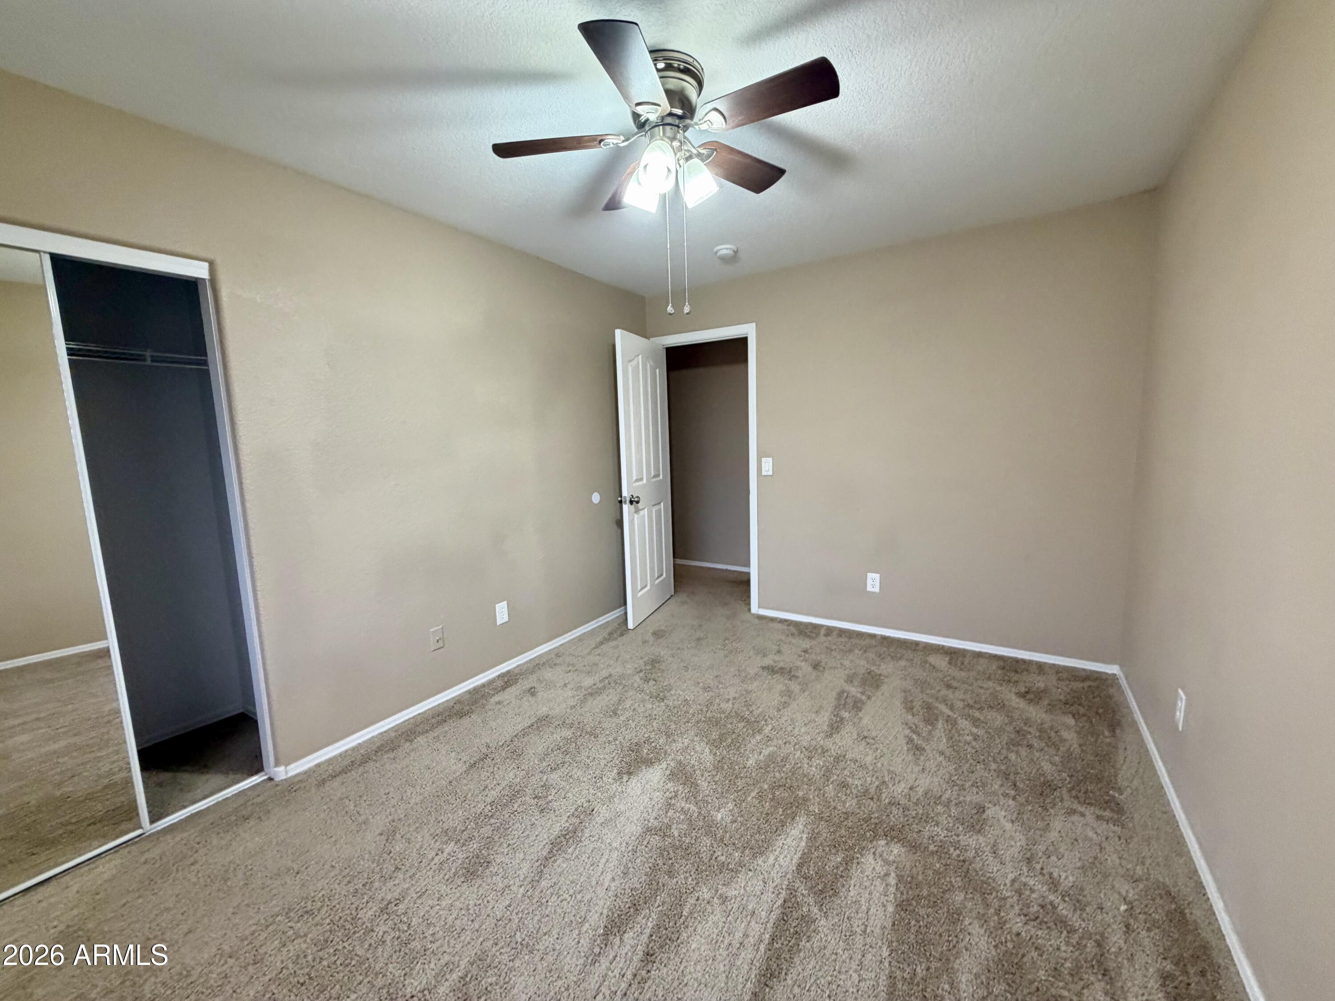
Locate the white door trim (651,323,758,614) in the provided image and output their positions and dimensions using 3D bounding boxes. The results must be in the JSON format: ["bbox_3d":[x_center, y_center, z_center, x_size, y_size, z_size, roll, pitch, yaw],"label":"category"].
[{"bbox_3d":[0.271,-0.208,4.105,0.885,2.092,0.022,3,8,33],"label":"white door trim"}]

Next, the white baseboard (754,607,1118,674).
[{"bbox_3d":[1.549,0.863,3.435,2.073,0.050,0.015,3,8,33],"label":"white baseboard"}]

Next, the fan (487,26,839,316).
[{"bbox_3d":[0.028,-0.959,1.711,1.030,0.700,1.030,3,8,33],"label":"fan"}]

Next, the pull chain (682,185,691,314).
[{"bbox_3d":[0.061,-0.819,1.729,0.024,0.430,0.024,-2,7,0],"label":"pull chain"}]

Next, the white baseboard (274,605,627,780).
[{"bbox_3d":[-0.839,0.951,3.333,0.015,0.050,2.780,3,8,33],"label":"white baseboard"}]

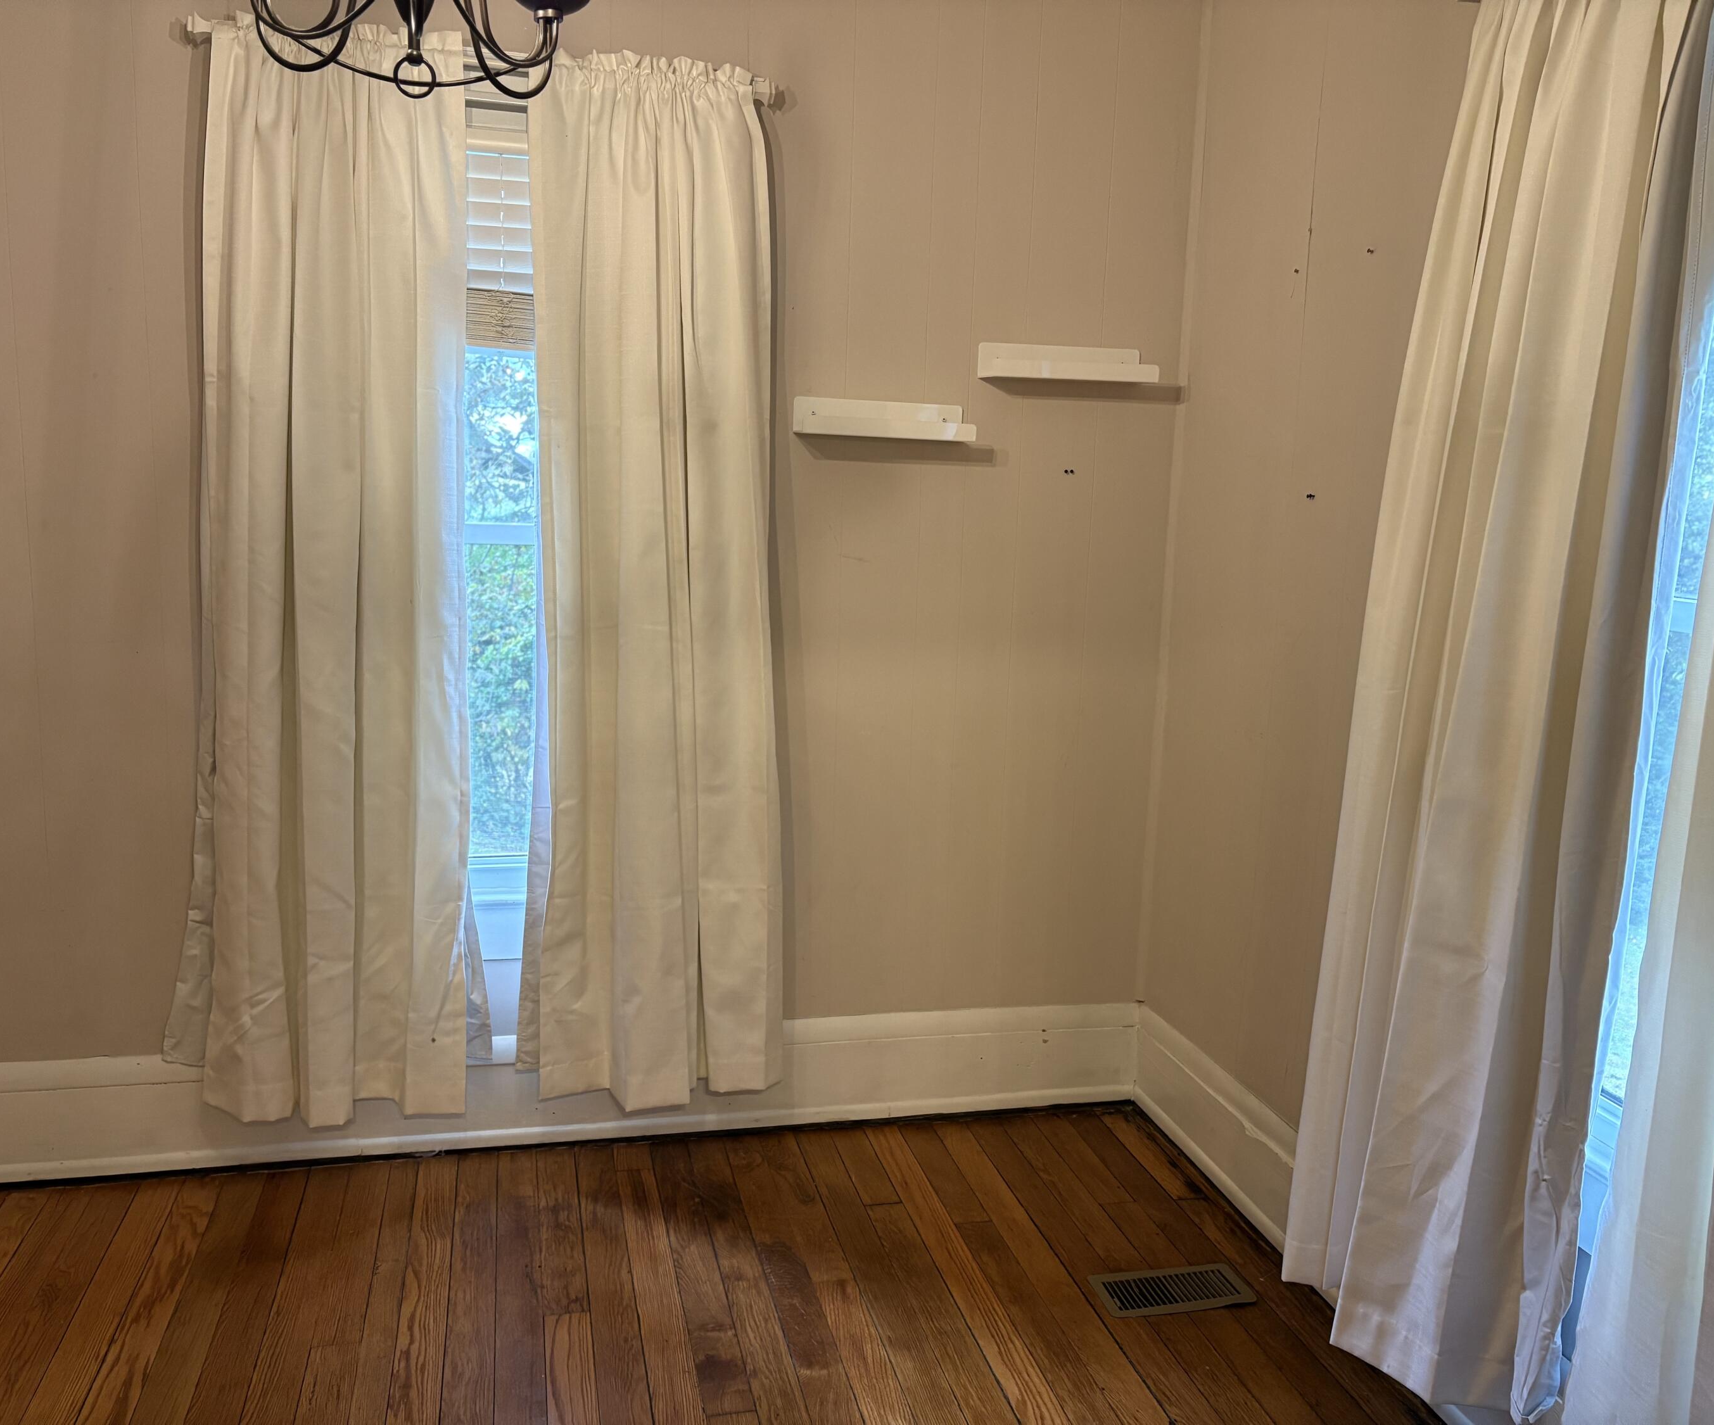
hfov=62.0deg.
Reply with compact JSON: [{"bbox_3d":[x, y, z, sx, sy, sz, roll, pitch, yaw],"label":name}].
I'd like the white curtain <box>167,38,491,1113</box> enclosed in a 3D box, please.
[{"bbox_3d":[-1.062,-0.227,2.821,0.630,2.147,0.130,0,9,-14],"label":"white curtain"}]

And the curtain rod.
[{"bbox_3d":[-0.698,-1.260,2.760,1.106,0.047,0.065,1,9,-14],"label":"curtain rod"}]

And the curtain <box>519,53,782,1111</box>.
[{"bbox_3d":[-0.409,-0.228,2.978,0.575,2.147,0.130,0,9,-14],"label":"curtain"}]

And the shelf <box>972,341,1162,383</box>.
[{"bbox_3d":[0.465,-0.769,3.143,0.381,0.073,0.098,0,9,-14],"label":"shelf"}]

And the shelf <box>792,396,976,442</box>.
[{"bbox_3d":[0.061,-0.631,3.068,0.378,0.082,0.098,0,9,-14],"label":"shelf"}]

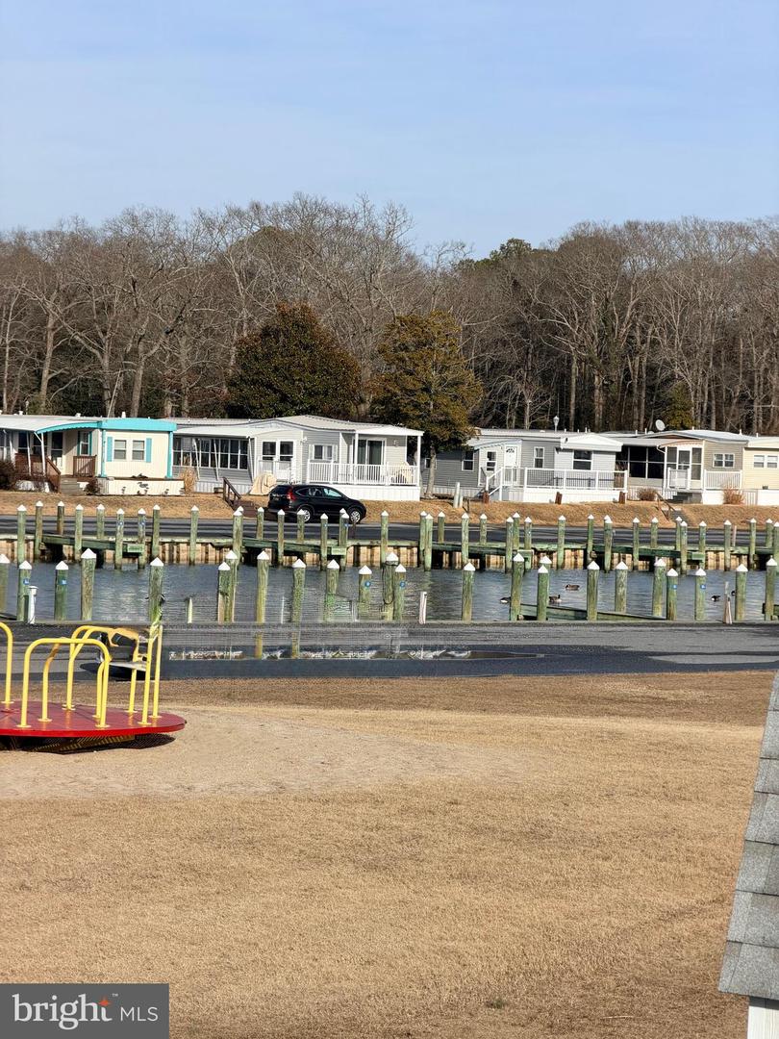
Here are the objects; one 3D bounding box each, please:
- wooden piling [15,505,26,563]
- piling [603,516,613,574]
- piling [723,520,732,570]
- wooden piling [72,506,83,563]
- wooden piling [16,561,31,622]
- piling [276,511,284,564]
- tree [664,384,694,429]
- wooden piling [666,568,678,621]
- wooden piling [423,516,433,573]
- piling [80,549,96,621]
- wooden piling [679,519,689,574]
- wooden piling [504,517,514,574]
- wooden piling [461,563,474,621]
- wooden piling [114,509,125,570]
[{"bbox_3d":[-12.087,0.550,98.524,0.290,2.050,0.290,2,1,0],"label":"wooden piling"},{"bbox_3d":[8.323,0.951,114.527,0.280,2.050,0.280,2,2,0],"label":"piling"},{"bbox_3d":[12.809,1.003,113.696,0.256,1.935,0.256,2,1,0],"label":"piling"},{"bbox_3d":[-11.011,0.487,106.027,0.280,2.030,0.280,2,2,0],"label":"wooden piling"},{"bbox_3d":[-7.366,1.558,60.519,0.270,1.450,0.270,2,2,0],"label":"wooden piling"},{"bbox_3d":[-3.790,0.636,104.570,0.260,1.950,0.260,2,1,0],"label":"piling"},{"bbox_3d":[18.014,-5.384,187.079,2.400,6.200,2.400,1,2,-33],"label":"tree"},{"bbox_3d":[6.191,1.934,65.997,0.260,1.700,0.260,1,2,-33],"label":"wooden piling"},{"bbox_3d":[1.354,0.803,104.570,0.260,1.950,0.260,2,1,0],"label":"wooden piling"},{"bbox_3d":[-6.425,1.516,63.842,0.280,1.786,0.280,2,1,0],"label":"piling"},{"bbox_3d":[11.268,1.096,115.027,0.270,2.040,0.270,2,2,0],"label":"wooden piling"},{"bbox_3d":[4.249,0.899,106.397,0.260,1.950,0.260,2,1,0],"label":"wooden piling"},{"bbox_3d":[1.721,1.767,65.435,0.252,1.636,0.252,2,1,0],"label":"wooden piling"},{"bbox_3d":[-8.939,0.632,99.523,0.260,1.980,0.260,2,1,0],"label":"wooden piling"}]

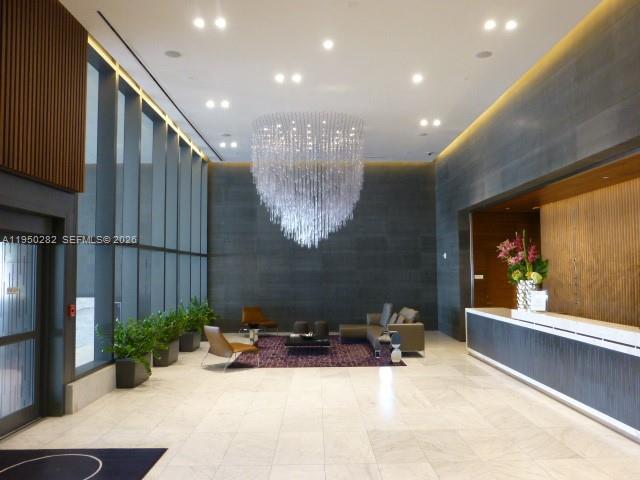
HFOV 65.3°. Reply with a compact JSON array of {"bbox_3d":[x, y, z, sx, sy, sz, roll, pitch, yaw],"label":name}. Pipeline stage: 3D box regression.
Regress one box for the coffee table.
[{"bbox_3d":[-0.243,2.129,10.094,0.900,0.280,1.000,0,-3,-1],"label":"coffee table"}]

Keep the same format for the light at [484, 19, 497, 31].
[{"bbox_3d":[2.026,-2.555,5.933,0.140,0.050,0.140,0,-3,-1],"label":"light"}]

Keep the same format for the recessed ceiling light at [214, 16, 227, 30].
[{"bbox_3d":[-1.178,-2.557,5.908,0.140,0.050,0.140,0,-3,-1],"label":"recessed ceiling light"}]

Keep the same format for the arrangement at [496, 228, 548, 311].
[{"bbox_3d":[3.320,0.505,8.184,0.750,1.325,0.800,0,-3,-1],"label":"arrangement"}]

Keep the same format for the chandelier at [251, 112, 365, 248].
[{"bbox_3d":[-0.239,-1.076,10.354,2.329,2.481,2.329,0,-3,-1],"label":"chandelier"}]

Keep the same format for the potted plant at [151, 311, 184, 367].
[{"bbox_3d":[-2.753,1.714,8.896,0.580,0.970,0.850,0,-3,-1],"label":"potted plant"}]

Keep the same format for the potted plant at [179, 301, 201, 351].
[{"bbox_3d":[-2.754,1.797,10.413,0.580,0.980,0.850,0,-3,-1],"label":"potted plant"}]

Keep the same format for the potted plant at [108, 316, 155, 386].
[{"bbox_3d":[-2.782,1.625,7.368,0.580,0.970,0.850,0,-3,-1],"label":"potted plant"}]

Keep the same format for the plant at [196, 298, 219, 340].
[{"bbox_3d":[-2.708,1.884,11.911,0.580,0.980,0.850,0,-3,-1],"label":"plant"}]

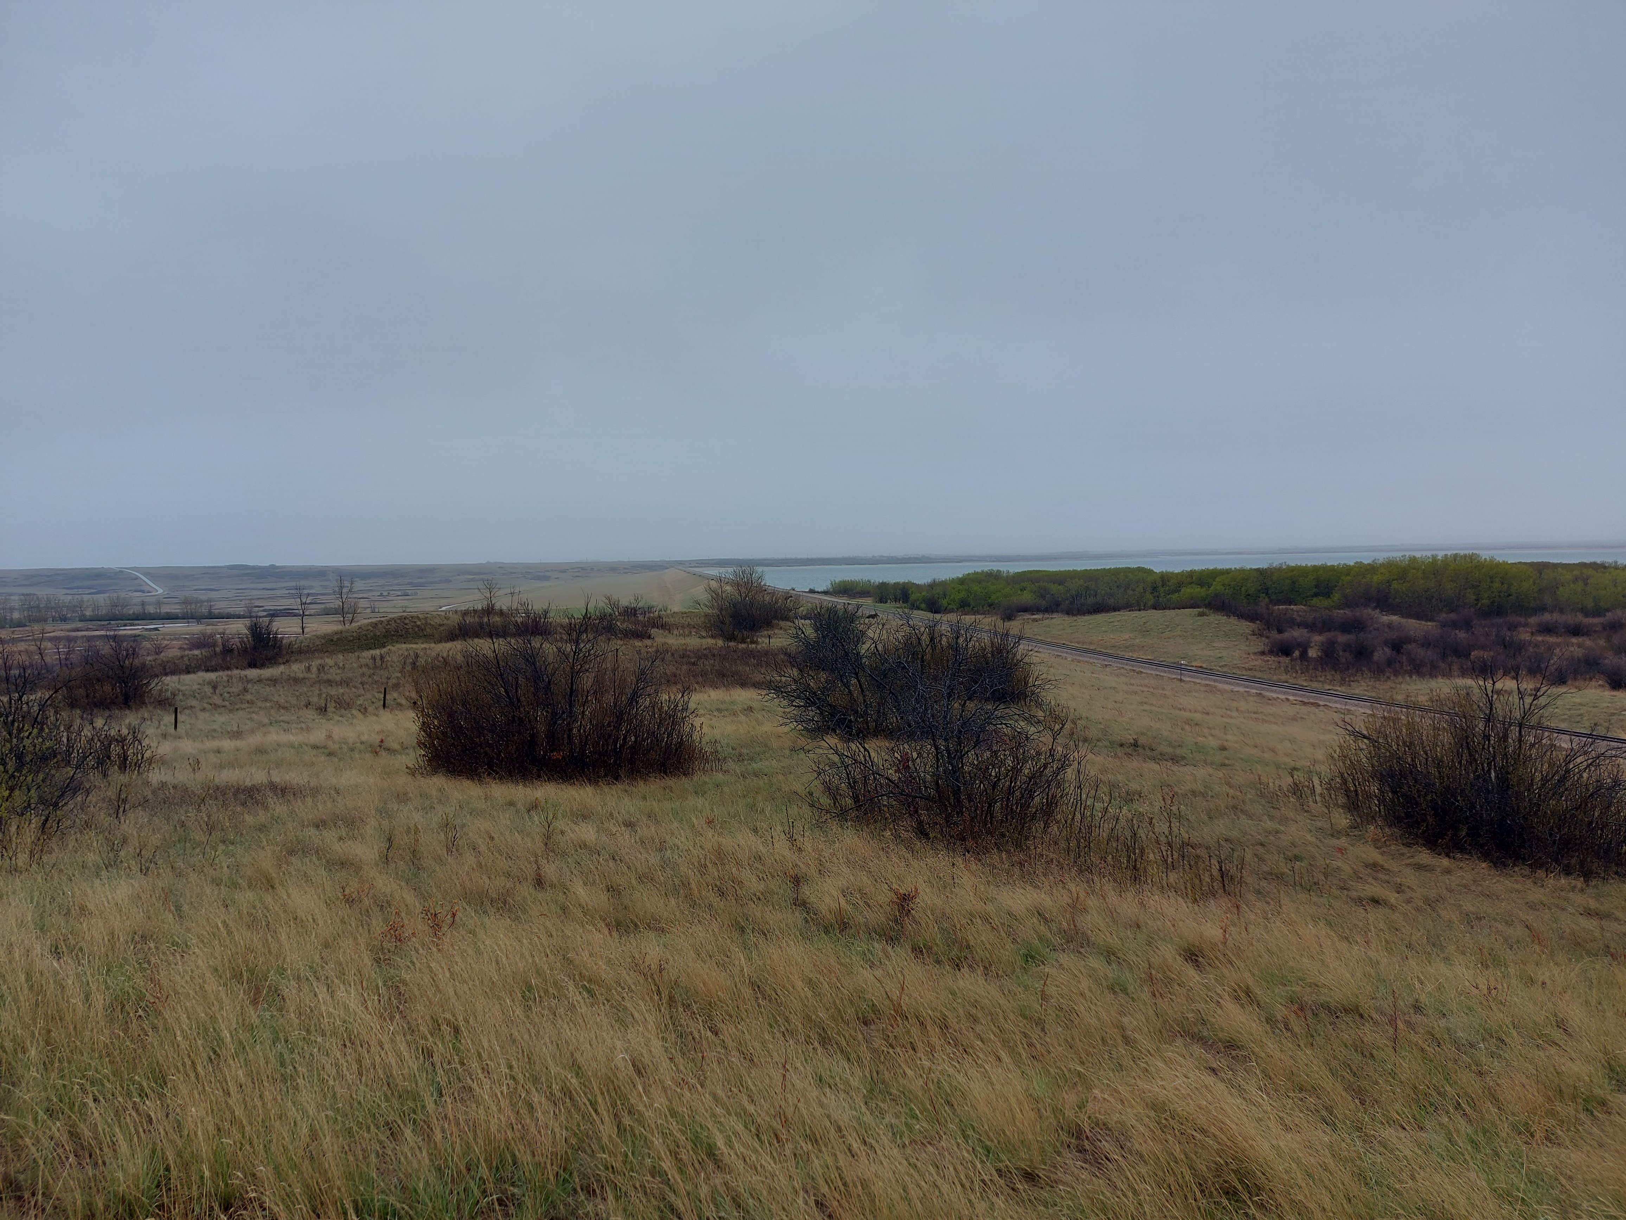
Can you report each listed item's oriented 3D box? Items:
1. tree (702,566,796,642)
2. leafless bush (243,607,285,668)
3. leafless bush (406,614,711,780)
[{"bbox_3d":[-3.493,-0.314,62.000,4.950,4.190,4.450,-1,3,0],"label":"tree"},{"bbox_3d":[-29.239,1.487,60.000,2.300,3.180,2.300,-1,3,0],"label":"leafless bush"},{"bbox_3d":[-4.405,1.505,19.500,4.700,2.830,3.520,-1,3,0],"label":"leafless bush"}]

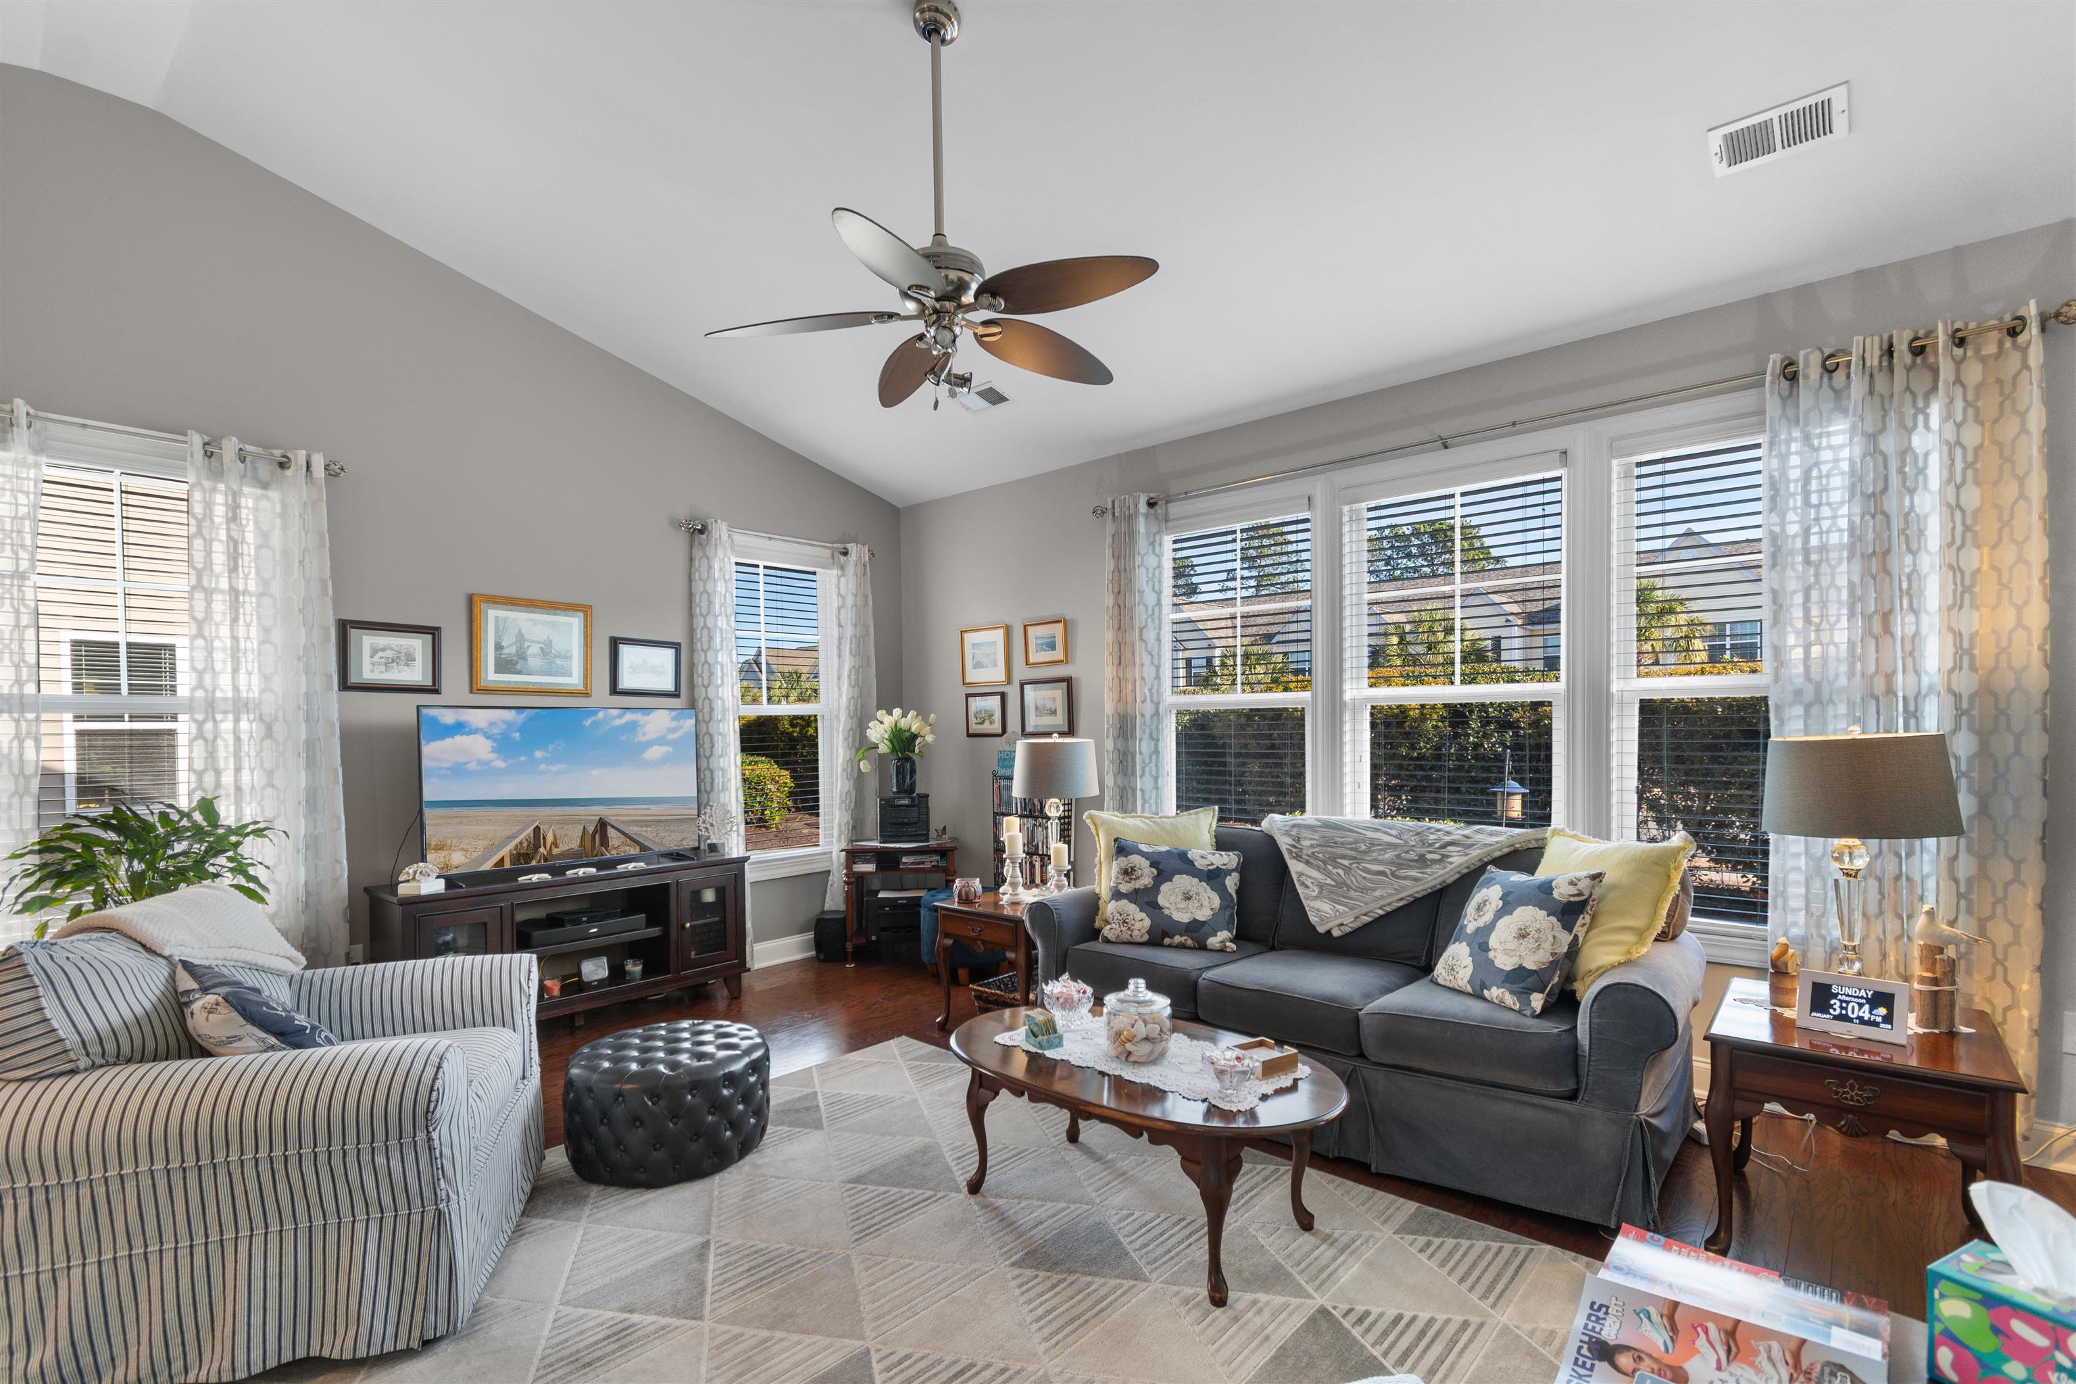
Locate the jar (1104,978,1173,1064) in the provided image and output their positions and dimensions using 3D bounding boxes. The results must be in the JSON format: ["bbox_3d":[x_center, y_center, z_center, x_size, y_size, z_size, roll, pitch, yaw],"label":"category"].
[{"bbox_3d":[0.283,0.922,2.464,0.197,0.210,0.197,0,-2,0],"label":"jar"}]

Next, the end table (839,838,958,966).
[{"bbox_3d":[-0.773,1.214,4.995,0.651,0.655,0.396,0,-2,-4],"label":"end table"}]

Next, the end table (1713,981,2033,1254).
[{"bbox_3d":[2.106,1.133,2.237,0.540,0.555,0.690,-1,-1,40],"label":"end table"}]

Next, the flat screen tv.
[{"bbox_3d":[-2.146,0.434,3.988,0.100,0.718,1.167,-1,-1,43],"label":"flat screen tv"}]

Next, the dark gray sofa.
[{"bbox_3d":[1.115,1.030,3.308,2.239,0.894,0.915,-2,-3,38],"label":"dark gray sofa"}]

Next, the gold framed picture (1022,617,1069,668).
[{"bbox_3d":[0.051,-0.268,4.830,0.300,0.248,0.025,-1,-1,39],"label":"gold framed picture"}]

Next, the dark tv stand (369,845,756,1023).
[{"bbox_3d":[-2.121,1.179,4.004,0.430,0.700,1.456,-1,-1,43],"label":"dark tv stand"}]

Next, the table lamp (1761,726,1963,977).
[{"bbox_3d":[2.424,0.512,2.551,0.434,0.819,0.434,-2,-3,41],"label":"table lamp"}]

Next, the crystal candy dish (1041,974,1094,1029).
[{"bbox_3d":[0.097,0.969,2.723,0.161,0.142,0.161,-1,-2,0],"label":"crystal candy dish"}]

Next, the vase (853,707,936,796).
[{"bbox_3d":[-0.831,0.343,5.010,0.471,0.512,0.409,0,-2,-4],"label":"vase"}]

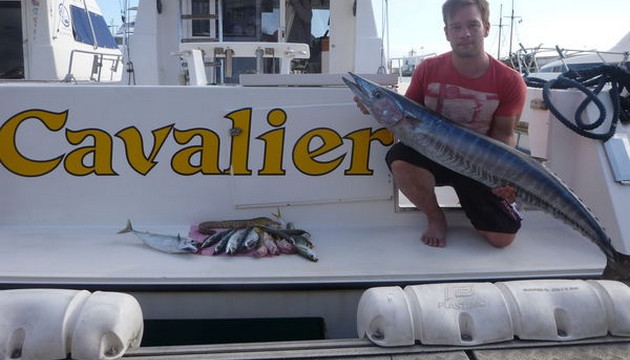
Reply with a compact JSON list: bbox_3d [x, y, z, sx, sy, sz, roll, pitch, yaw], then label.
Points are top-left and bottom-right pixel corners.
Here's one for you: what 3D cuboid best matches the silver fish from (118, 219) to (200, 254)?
[{"bbox_3d":[-0.684,0.246,2.208,0.360,0.100,0.070,11,-20,19],"label":"silver fish"}]

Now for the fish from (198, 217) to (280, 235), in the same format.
[{"bbox_3d":[-0.358,0.209,2.418,0.385,0.085,0.110,-1,14,-8],"label":"fish"}]

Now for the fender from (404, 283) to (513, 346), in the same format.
[{"bbox_3d":[0.505,0.464,1.825,0.345,0.190,0.190,0,14,-4],"label":"fender"}]

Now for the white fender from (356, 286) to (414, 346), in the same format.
[{"bbox_3d":[0.240,0.466,1.806,0.195,0.190,0.190,0,14,-4],"label":"white fender"}]

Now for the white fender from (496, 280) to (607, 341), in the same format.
[{"bbox_3d":[0.849,0.461,1.849,0.345,0.190,0.190,0,14,-4],"label":"white fender"}]

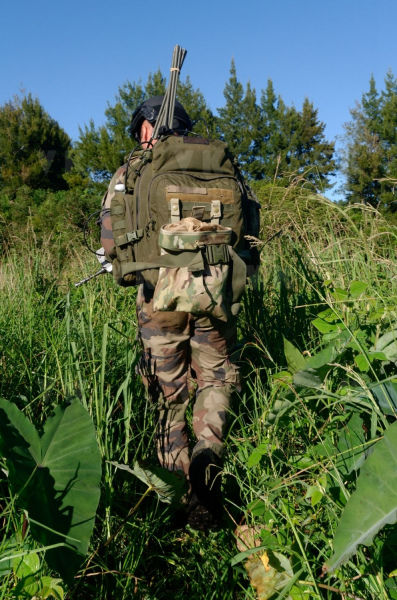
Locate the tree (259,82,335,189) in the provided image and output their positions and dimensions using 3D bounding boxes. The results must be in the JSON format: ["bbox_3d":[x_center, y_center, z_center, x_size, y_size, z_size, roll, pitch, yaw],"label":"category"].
[{"bbox_3d":[4.774,-7.288,29.160,3.900,6.300,3.700,0,10,0],"label":"tree"}]

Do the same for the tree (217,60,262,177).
[{"bbox_3d":[1.991,-7.777,29.070,2.620,7.300,2.620,0,10,0],"label":"tree"}]

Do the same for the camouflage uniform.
[{"bbox_3d":[-0.070,0.125,2.566,0.620,1.400,0.450,-1,11,-7],"label":"camouflage uniform"}]

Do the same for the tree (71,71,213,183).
[{"bbox_3d":[-2.633,-7.282,28.144,6.770,6.660,5.420,0,10,0],"label":"tree"}]

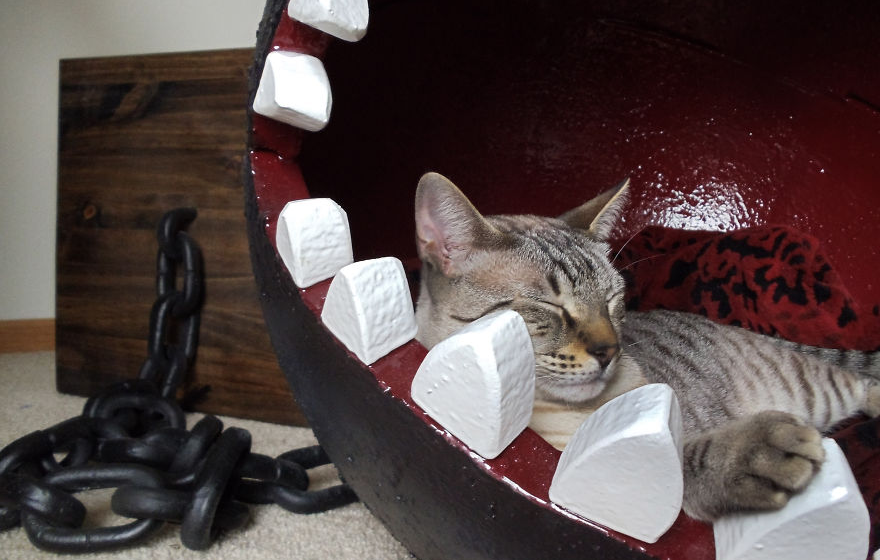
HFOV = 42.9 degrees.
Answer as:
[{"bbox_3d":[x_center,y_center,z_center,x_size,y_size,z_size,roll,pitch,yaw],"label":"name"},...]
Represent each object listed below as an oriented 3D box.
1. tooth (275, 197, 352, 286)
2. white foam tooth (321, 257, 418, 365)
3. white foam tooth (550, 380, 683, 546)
[{"bbox_3d":[-0.060,-0.024,0.532,0.027,0.035,0.034,-15,48,-23],"label":"tooth"},{"bbox_3d":[-0.032,0.007,0.498,0.028,0.042,0.035,-28,55,-30],"label":"white foam tooth"},{"bbox_3d":[0.078,0.068,0.447,0.049,0.062,0.027,22,41,9],"label":"white foam tooth"}]

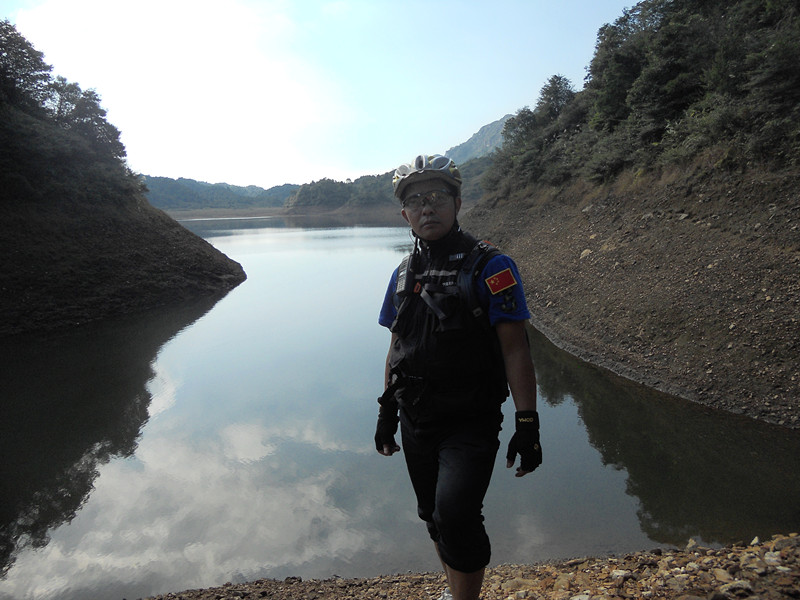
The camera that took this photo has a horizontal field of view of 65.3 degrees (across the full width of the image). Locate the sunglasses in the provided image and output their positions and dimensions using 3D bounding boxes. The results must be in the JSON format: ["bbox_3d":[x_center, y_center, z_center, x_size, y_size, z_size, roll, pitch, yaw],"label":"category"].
[{"bbox_3d":[0.089,-0.304,1.960,0.150,0.050,0.140,-12,-2,9],"label":"sunglasses"}]

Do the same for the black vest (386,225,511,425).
[{"bbox_3d":[0.157,0.068,2.100,0.400,0.600,0.270,0,7,27],"label":"black vest"}]

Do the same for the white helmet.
[{"bbox_3d":[0.076,-0.397,2.000,0.215,0.155,0.280,-11,-4,8],"label":"white helmet"}]

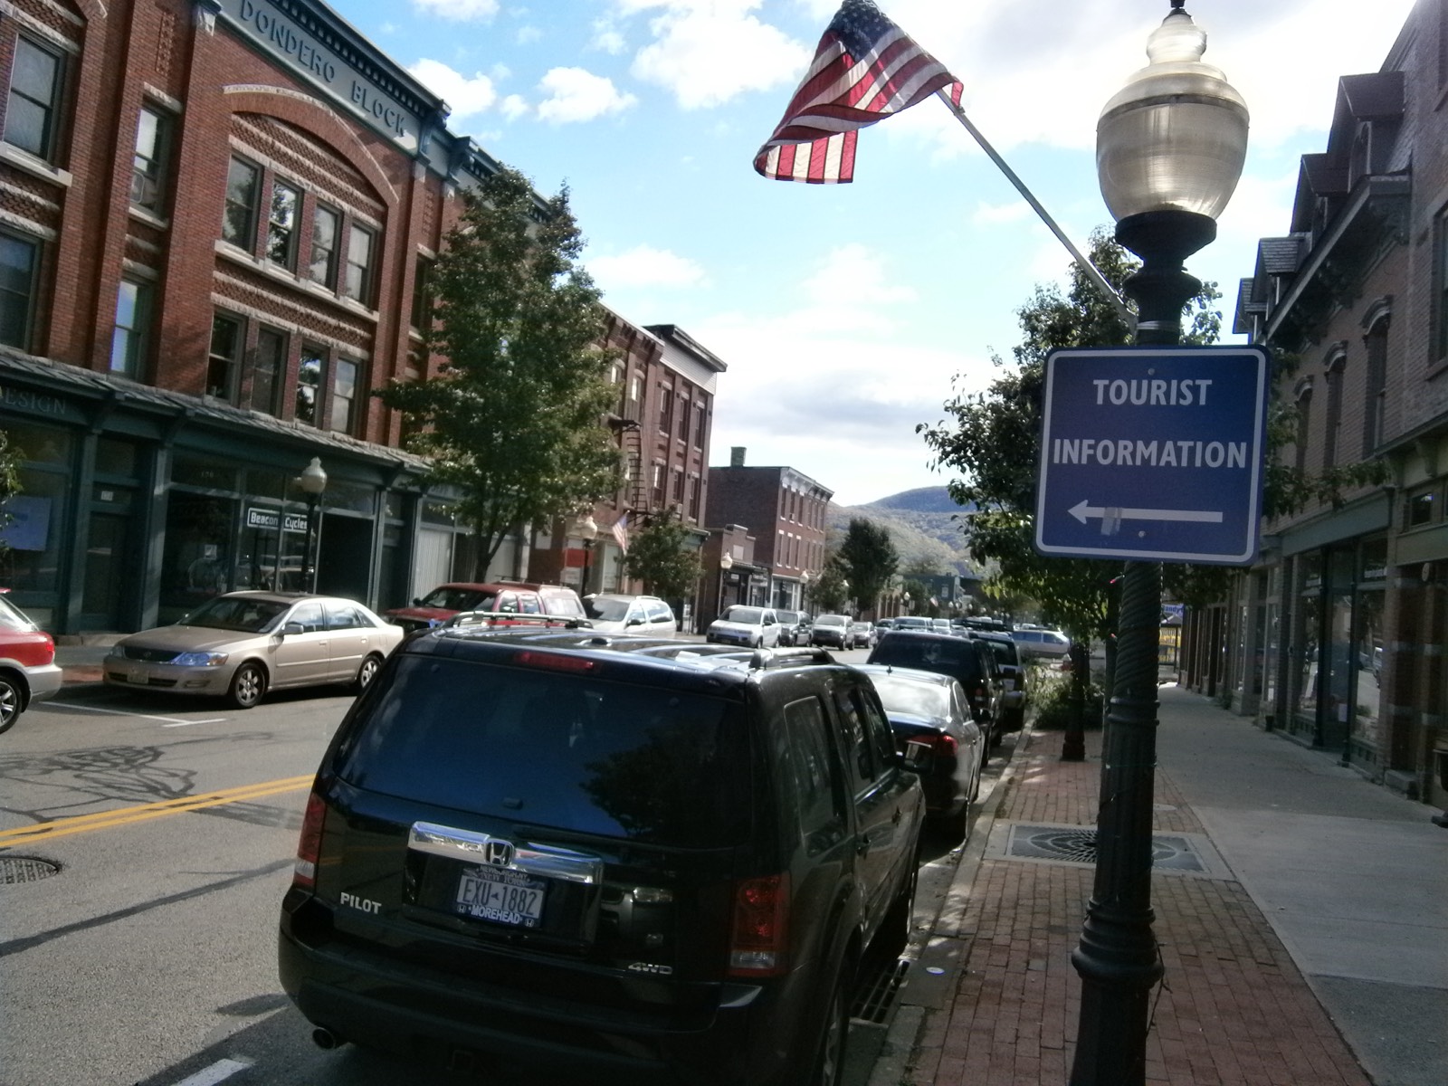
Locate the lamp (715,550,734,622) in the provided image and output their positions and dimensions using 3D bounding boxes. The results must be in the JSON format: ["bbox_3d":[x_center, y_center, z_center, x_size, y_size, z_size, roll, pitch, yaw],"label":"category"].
[{"bbox_3d":[-0.015,2.174,42.640,0.480,3.790,0.480,4,-3,18],"label":"lamp"}]

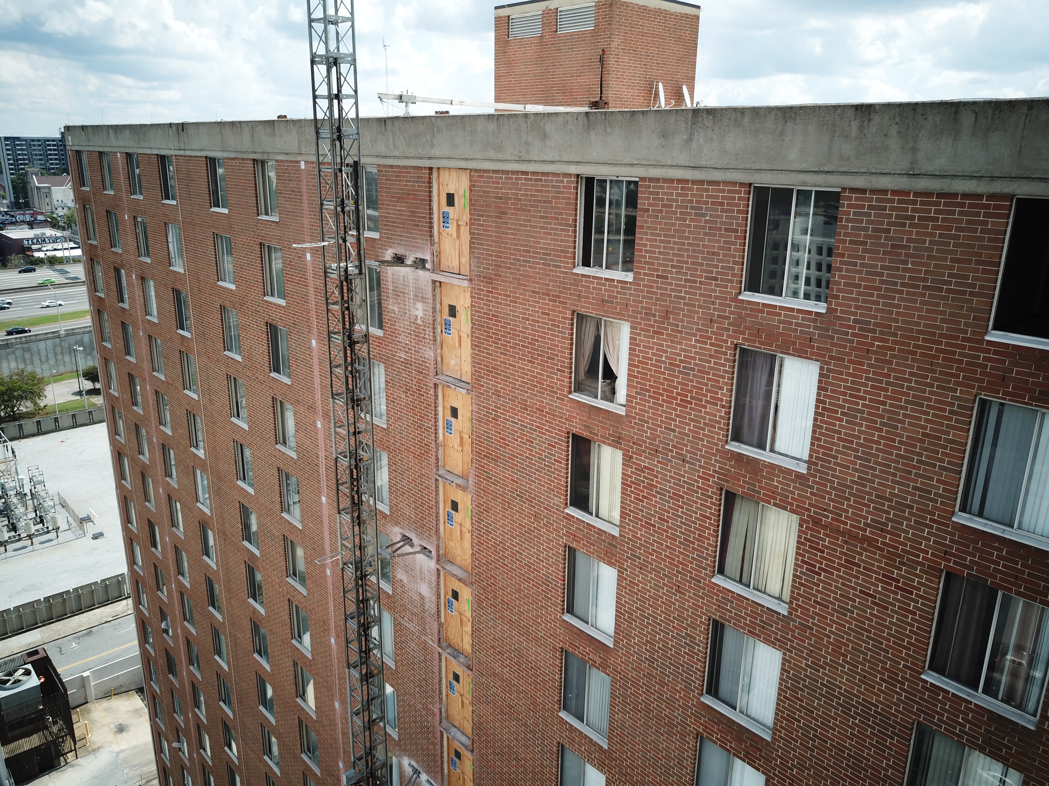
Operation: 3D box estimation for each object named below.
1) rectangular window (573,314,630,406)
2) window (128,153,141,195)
[{"bbox_3d":[1.506,-0.672,15.395,0.100,1.690,1.460,-15,23,-41],"label":"rectangular window"},{"bbox_3d":[-16.035,-9.010,32.575,0.100,1.690,1.460,-15,23,-41],"label":"window"}]

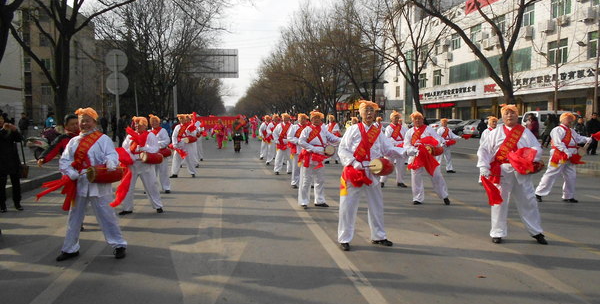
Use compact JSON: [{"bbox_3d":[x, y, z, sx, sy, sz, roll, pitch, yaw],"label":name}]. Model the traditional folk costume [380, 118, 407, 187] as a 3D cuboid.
[{"bbox_3d":[2.095,0.050,10.100,0.620,1.445,0.450,-1,4,-11],"label":"traditional folk costume"}]

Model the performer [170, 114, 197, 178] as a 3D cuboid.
[{"bbox_3d":[-3.126,-0.047,12.200,0.680,1.448,0.450,-1,4,-6],"label":"performer"}]

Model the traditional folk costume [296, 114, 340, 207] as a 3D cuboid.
[{"bbox_3d":[0.331,0.226,7.850,0.700,1.428,0.450,-1,4,-14],"label":"traditional folk costume"}]

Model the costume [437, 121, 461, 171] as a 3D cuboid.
[{"bbox_3d":[4.397,-0.089,13.300,0.700,1.357,0.420,-1,4,-11],"label":"costume"}]

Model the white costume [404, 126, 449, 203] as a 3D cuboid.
[{"bbox_3d":[2.354,0.192,8.386,0.800,1.410,0.550,1,4,12],"label":"white costume"}]

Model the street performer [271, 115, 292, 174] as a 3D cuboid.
[{"bbox_3d":[-0.472,-0.225,12.700,0.560,1.719,0.450,-2,4,-17],"label":"street performer"}]

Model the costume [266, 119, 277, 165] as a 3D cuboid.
[{"bbox_3d":[-0.964,-0.455,16.100,0.530,1.733,0.450,-2,4,-17],"label":"costume"}]

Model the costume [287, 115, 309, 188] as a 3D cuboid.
[{"bbox_3d":[-0.011,-0.023,10.200,0.580,1.675,0.450,-2,4,-17],"label":"costume"}]

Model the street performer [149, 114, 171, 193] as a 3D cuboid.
[{"bbox_3d":[-2.953,0.032,9.427,0.620,1.640,0.500,0,4,3],"label":"street performer"}]

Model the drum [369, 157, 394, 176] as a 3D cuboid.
[{"bbox_3d":[0.945,0.168,5.226,0.210,0.210,0.310,3,5,38],"label":"drum"}]

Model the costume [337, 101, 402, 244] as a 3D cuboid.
[{"bbox_3d":[0.838,0.269,5.280,0.800,1.722,0.500,-1,4,-10],"label":"costume"}]

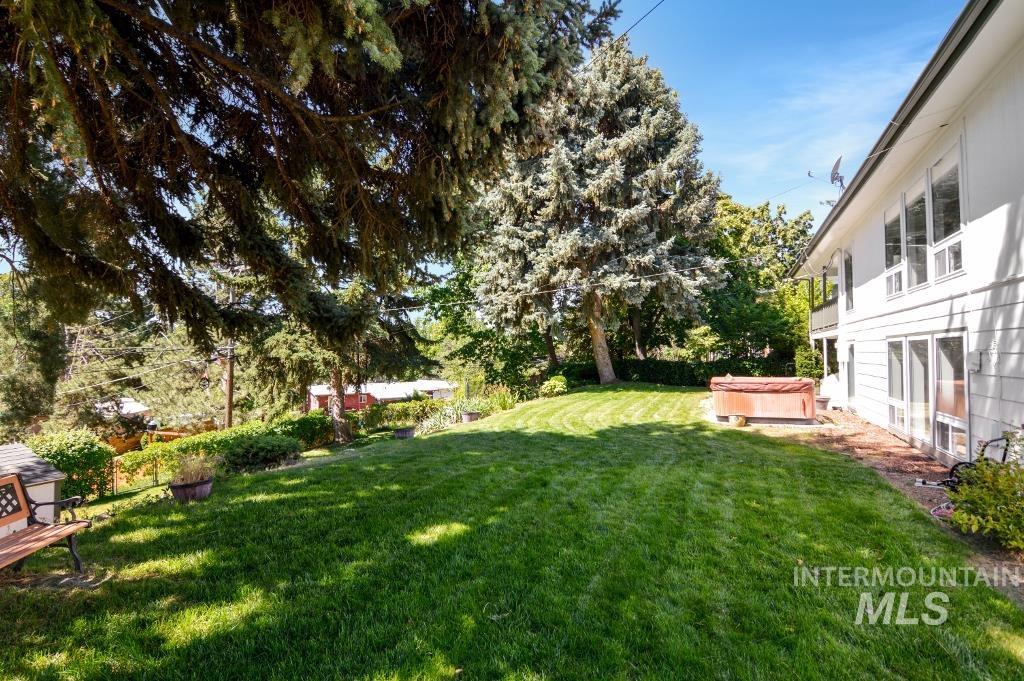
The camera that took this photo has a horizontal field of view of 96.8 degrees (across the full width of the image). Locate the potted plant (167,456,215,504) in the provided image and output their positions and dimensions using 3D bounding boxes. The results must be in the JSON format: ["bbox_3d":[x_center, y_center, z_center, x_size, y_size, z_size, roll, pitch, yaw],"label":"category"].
[{"bbox_3d":[-4.100,1.780,5.850,0.580,0.560,0.580,-1,-1,45],"label":"potted plant"}]

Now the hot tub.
[{"bbox_3d":[6.150,1.420,11.500,2.150,0.920,2.100,0,-1,23],"label":"hot tub"}]

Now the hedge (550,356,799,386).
[{"bbox_3d":[6.750,1.470,20.500,10.000,1.200,1.000,0,-1,26],"label":"hedge"}]

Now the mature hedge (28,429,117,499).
[{"bbox_3d":[-12.400,3.470,12.850,1.400,2.000,1.800,0,-1,26],"label":"mature hedge"}]

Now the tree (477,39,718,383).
[{"bbox_3d":[3.850,-5.600,20.700,10.300,15.200,10.000,0,-1,26],"label":"tree"}]

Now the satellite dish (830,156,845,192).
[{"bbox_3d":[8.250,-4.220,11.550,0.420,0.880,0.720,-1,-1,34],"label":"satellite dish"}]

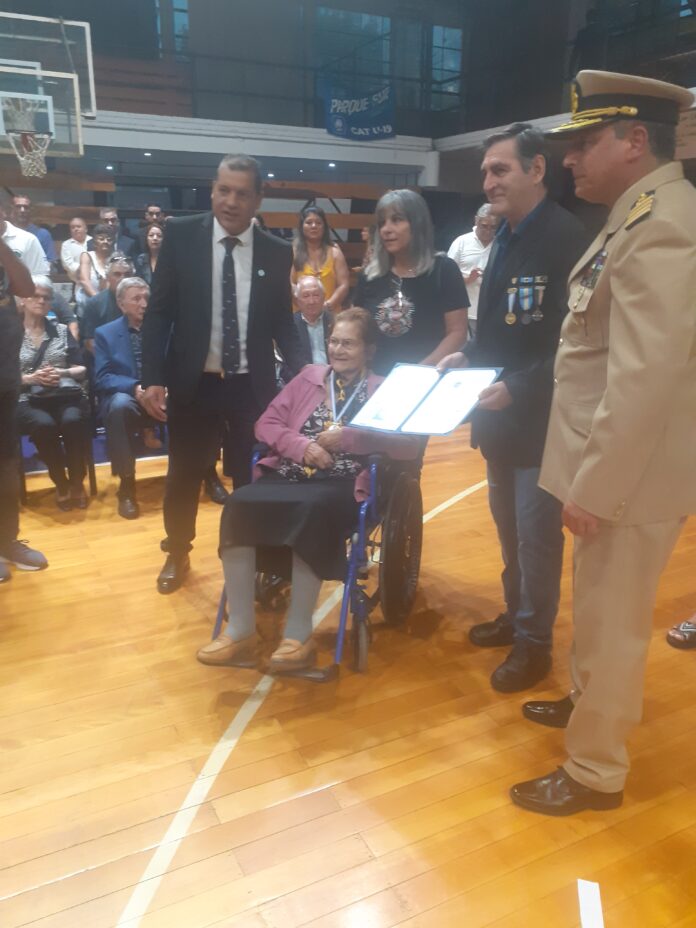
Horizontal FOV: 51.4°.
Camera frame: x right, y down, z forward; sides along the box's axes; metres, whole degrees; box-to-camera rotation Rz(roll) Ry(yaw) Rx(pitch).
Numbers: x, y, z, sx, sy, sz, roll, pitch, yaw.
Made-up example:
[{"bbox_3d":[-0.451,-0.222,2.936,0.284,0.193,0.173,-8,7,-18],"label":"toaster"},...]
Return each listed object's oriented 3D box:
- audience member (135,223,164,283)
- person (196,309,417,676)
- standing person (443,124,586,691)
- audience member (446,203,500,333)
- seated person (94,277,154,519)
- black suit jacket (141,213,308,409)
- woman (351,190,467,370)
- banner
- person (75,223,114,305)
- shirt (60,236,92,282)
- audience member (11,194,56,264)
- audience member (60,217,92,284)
[{"bbox_3d":[-1.761,-1.482,6.828,0.480,1.570,0.320,-5,19,-17],"label":"audience member"},{"bbox_3d":[-0.110,0.025,2.655,0.600,1.160,0.820,8,19,22],"label":"person"},{"bbox_3d":[0.527,-0.174,2.466,0.460,1.800,0.560,-14,23,-39],"label":"standing person"},{"bbox_3d":[0.885,-0.910,4.975,0.560,1.680,0.400,3,18,5],"label":"audience member"},{"bbox_3d":[-1.154,-0.418,4.092,0.580,1.230,0.800,-8,20,-26],"label":"seated person"},{"bbox_3d":[-0.490,-0.636,2.979,0.640,0.780,0.340,0,18,-3],"label":"black suit jacket"},{"bbox_3d":[0.232,-0.275,3.032,0.500,1.640,0.420,8,19,22],"label":"woman"},{"bbox_3d":[0.207,-6.313,13.000,1.400,0.980,0.060,-8,20,-25],"label":"banner"},{"bbox_3d":[-2.147,-1.381,6.528,0.480,1.550,0.350,-7,19,-24],"label":"person"},{"bbox_3d":[-2.714,-1.924,7.364,0.500,0.680,0.300,-6,19,-21],"label":"shirt"},{"bbox_3d":[-2.894,-1.578,6.770,0.540,1.760,0.350,-6,19,-21],"label":"audience member"},{"bbox_3d":[-2.701,-1.720,7.434,0.520,1.630,0.350,-6,19,-21],"label":"audience member"}]

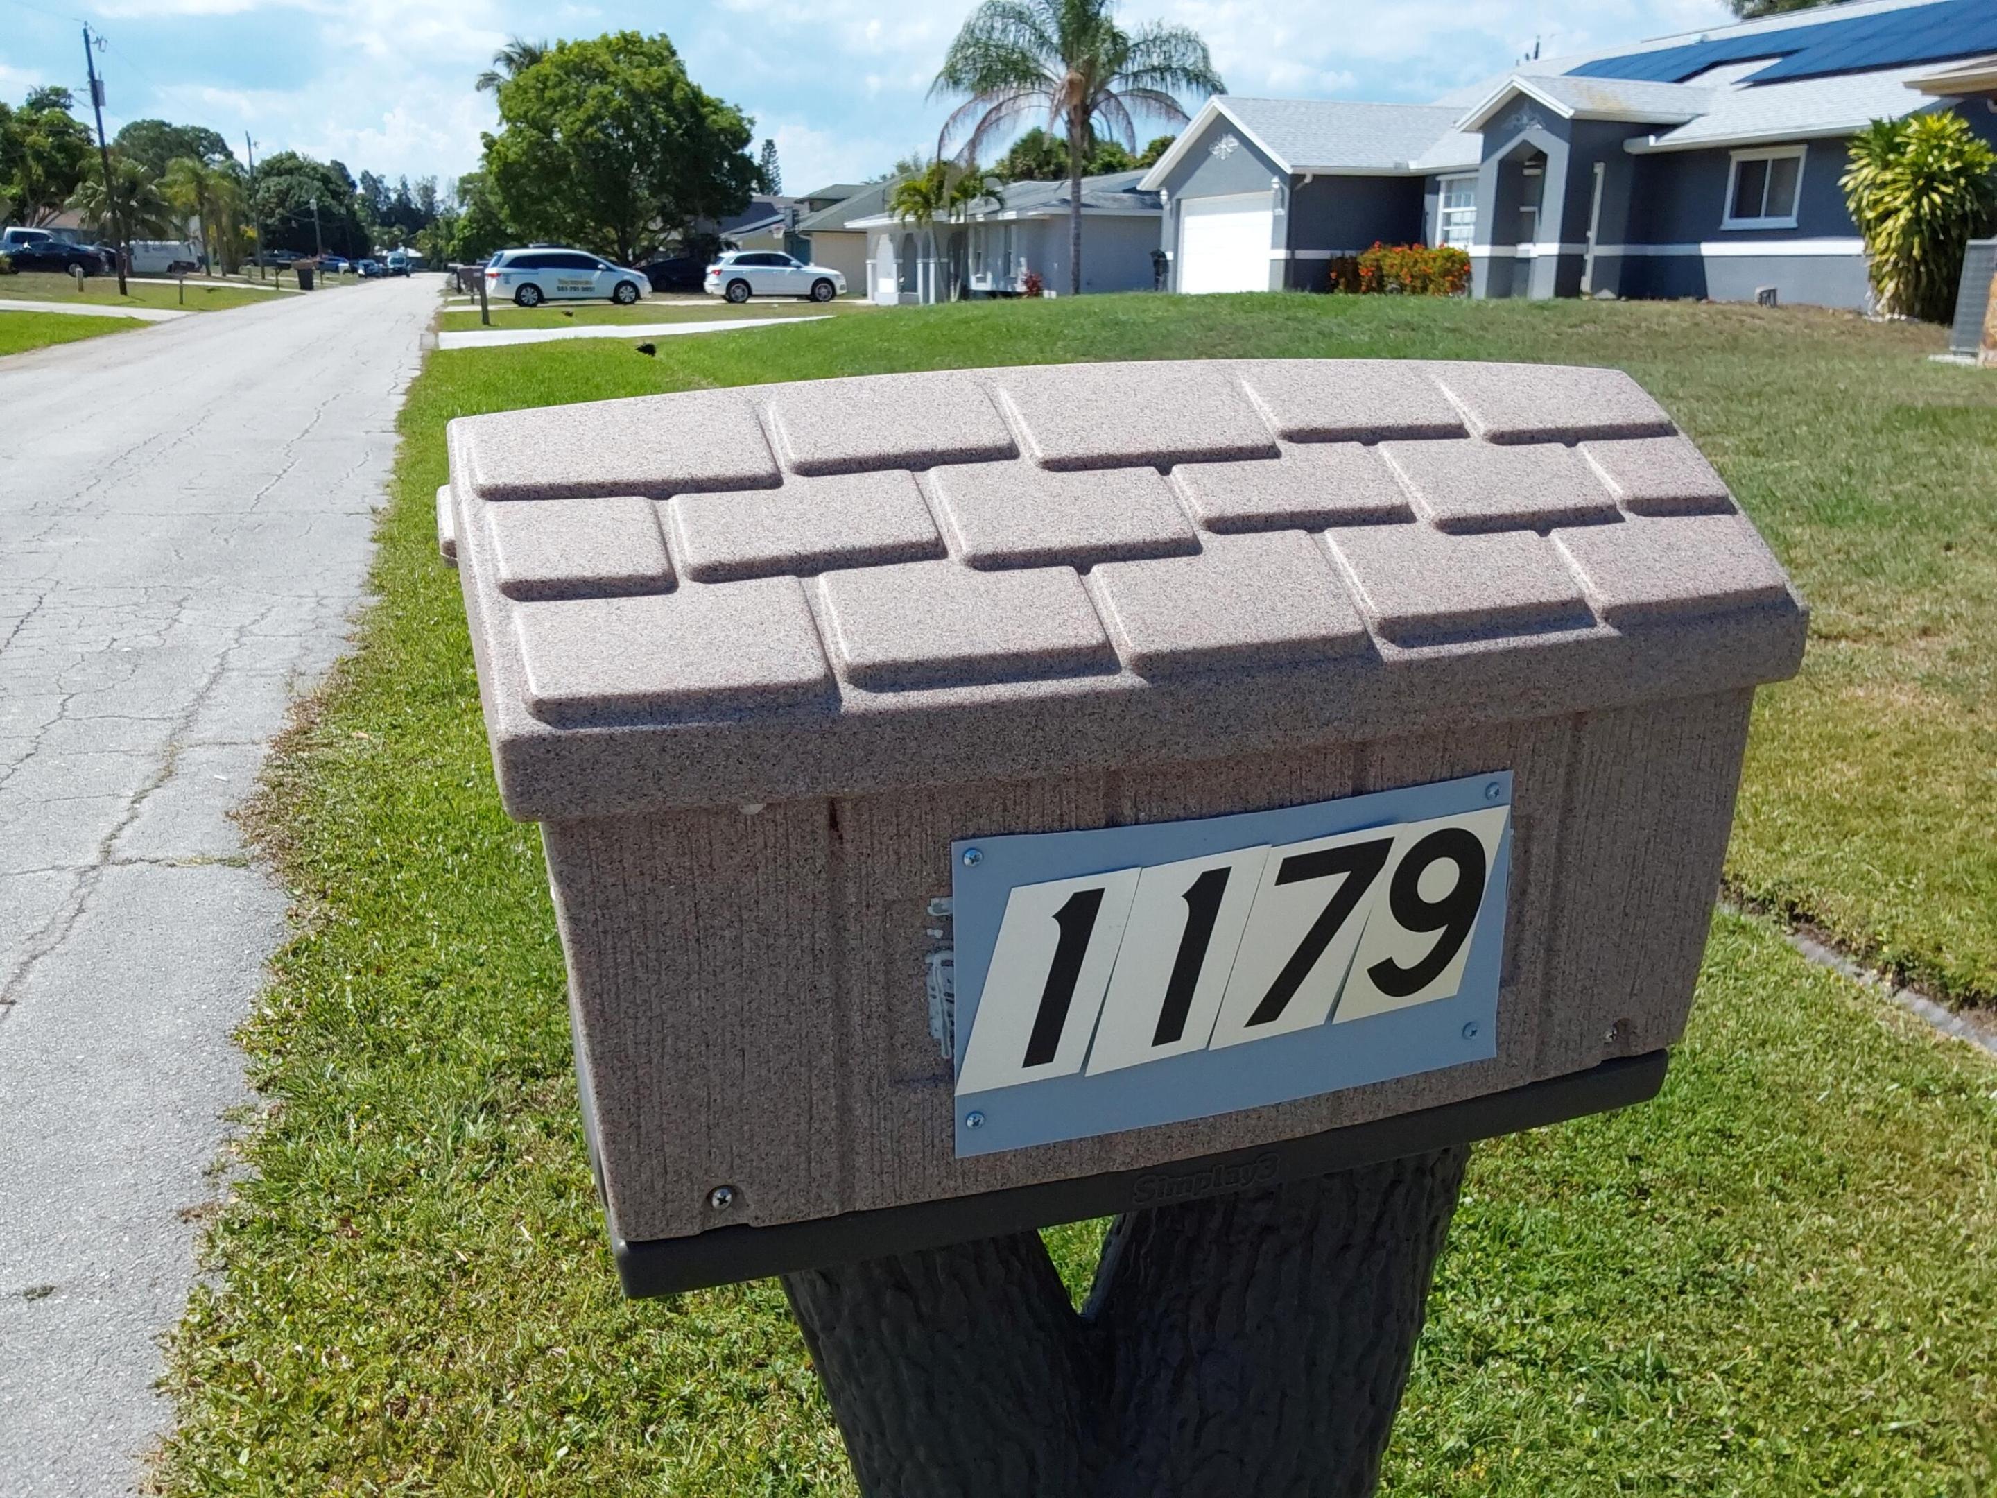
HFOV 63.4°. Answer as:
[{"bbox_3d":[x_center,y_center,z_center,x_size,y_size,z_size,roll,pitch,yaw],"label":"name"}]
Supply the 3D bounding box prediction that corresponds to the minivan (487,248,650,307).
[{"bbox_3d":[-13.535,-14.940,51.174,5.150,1.740,2.000,-6,18,-22],"label":"minivan"}]

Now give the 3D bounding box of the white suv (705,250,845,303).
[{"bbox_3d":[-7.307,-15.584,53.290,4.630,1.650,1.900,-5,17,-17],"label":"white suv"}]

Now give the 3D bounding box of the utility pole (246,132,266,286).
[{"bbox_3d":[-48.694,-35.590,106.057,0.400,9.200,0.350,-5,17,-18],"label":"utility pole"}]

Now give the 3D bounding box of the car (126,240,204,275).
[{"bbox_3d":[-54.555,-31.764,104.398,5.400,2.100,2.000,-4,17,-15],"label":"car"}]

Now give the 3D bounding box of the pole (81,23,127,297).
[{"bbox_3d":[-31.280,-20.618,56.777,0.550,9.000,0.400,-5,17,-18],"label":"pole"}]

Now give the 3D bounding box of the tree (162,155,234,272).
[{"bbox_3d":[-49.697,-33.168,100.628,4.000,7.100,4.000,-5,17,-18],"label":"tree"}]

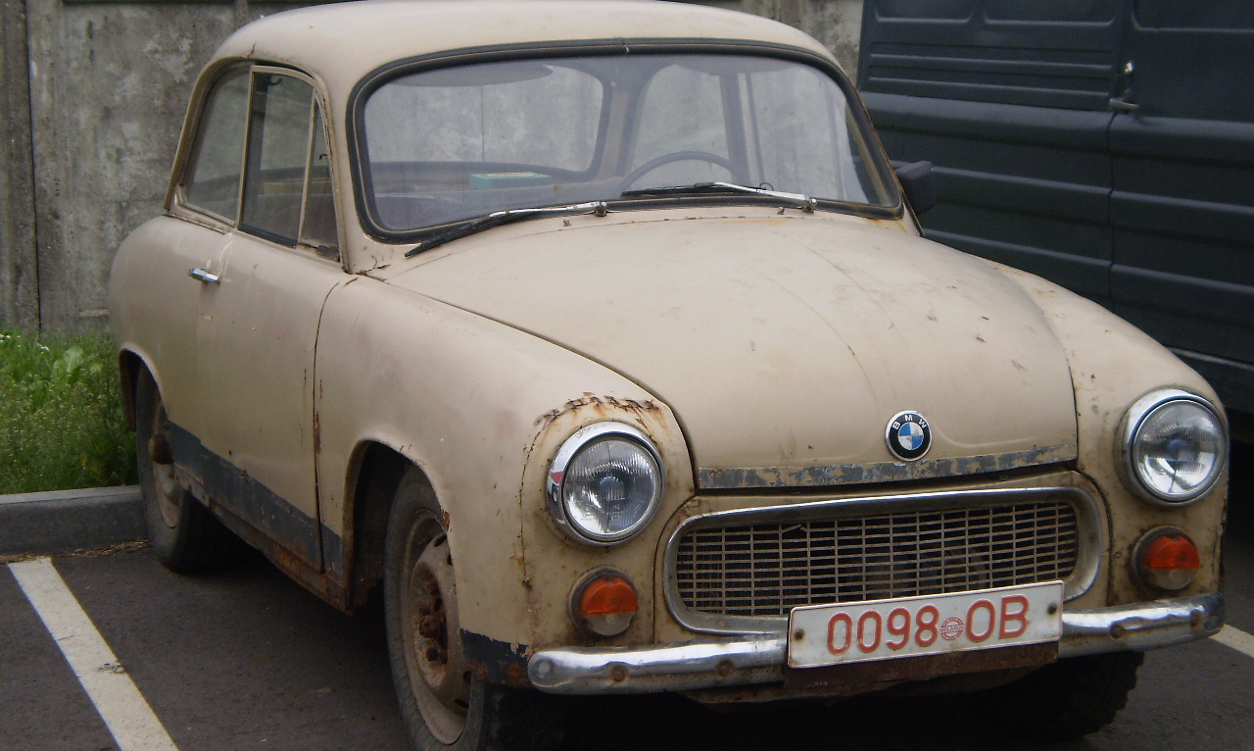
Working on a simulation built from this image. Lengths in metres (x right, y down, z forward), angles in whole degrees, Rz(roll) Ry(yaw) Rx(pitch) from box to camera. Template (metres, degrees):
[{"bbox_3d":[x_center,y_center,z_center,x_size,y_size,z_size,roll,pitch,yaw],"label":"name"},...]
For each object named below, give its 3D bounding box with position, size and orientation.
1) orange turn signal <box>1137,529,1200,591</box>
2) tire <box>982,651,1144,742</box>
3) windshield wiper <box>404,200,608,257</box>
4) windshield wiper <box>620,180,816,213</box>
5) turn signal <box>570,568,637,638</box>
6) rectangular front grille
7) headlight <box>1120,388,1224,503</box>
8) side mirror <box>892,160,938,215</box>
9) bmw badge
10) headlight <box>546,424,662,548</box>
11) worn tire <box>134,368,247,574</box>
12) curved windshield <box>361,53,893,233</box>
[{"bbox_3d":[0.971,0.331,4.960,0.108,0.108,0.060,-3,8,-21],"label":"orange turn signal"},{"bbox_3d":[0.809,0.408,5.470,0.155,0.640,0.640,-3,8,-23],"label":"tire"},{"bbox_3d":[-0.248,-0.300,5.531,0.425,0.046,0.045,-15,-14,-11],"label":"windshield wiper"},{"bbox_3d":[0.186,-0.366,5.639,0.453,0.060,0.050,1,-19,-25],"label":"windshield wiper"},{"bbox_3d":[-0.035,0.378,4.564,0.108,0.108,0.060,-3,8,-21],"label":"turn signal"},{"bbox_3d":[0.447,0.315,4.800,0.785,0.160,0.050,-3,8,-21],"label":"rectangular front grille"},{"bbox_3d":[0.966,0.124,4.916,0.205,0.205,0.075,-3,8,-21],"label":"headlight"},{"bbox_3d":[0.638,-0.425,6.239,0.130,0.118,0.065,-6,9,-36],"label":"side mirror"},{"bbox_3d":[0.477,0.101,4.676,0.083,0.083,0.011,-3,-4,-21],"label":"bmw badge"},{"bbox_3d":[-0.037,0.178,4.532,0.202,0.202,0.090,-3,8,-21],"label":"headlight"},{"bbox_3d":[-1.141,0.182,7.184,0.155,0.635,0.635,-3,8,-21],"label":"worn tire"},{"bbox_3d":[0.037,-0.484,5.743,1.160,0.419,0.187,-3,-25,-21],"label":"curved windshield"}]

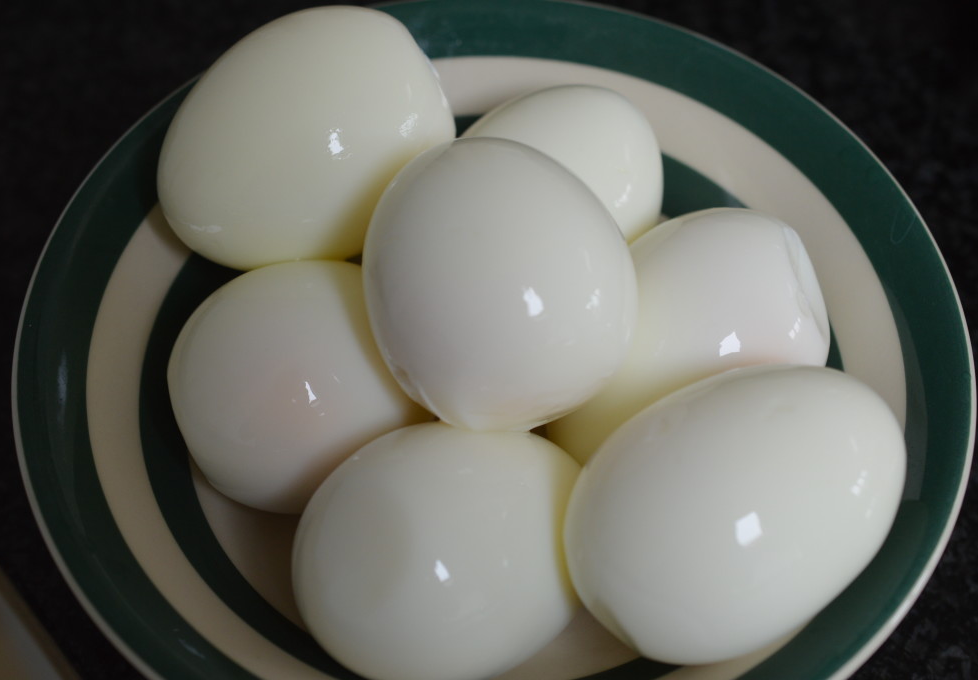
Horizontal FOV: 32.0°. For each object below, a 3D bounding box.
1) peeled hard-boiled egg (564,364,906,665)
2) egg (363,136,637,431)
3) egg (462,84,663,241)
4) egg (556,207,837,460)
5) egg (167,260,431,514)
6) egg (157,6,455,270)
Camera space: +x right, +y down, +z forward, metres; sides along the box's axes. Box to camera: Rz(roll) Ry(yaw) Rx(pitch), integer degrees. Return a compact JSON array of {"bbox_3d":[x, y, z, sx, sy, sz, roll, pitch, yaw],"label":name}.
[{"bbox_3d":[0.038,0.026,0.266,0.058,0.041,0.041,-31,61,-8],"label":"peeled hard-boiled egg"},{"bbox_3d":[0.001,-0.009,0.271,0.043,0.043,0.056,-9,36,-7],"label":"egg"},{"bbox_3d":[0.009,-0.024,0.325,0.056,0.042,0.042,-47,65,4],"label":"egg"},{"bbox_3d":[0.035,0.002,0.304,0.059,0.044,0.044,-43,66,-7],"label":"egg"},{"bbox_3d":[-0.031,0.008,0.302,0.045,0.058,0.045,39,109,22],"label":"egg"},{"bbox_3d":[-0.033,-0.036,0.311,0.058,0.043,0.043,-34,61,0],"label":"egg"}]

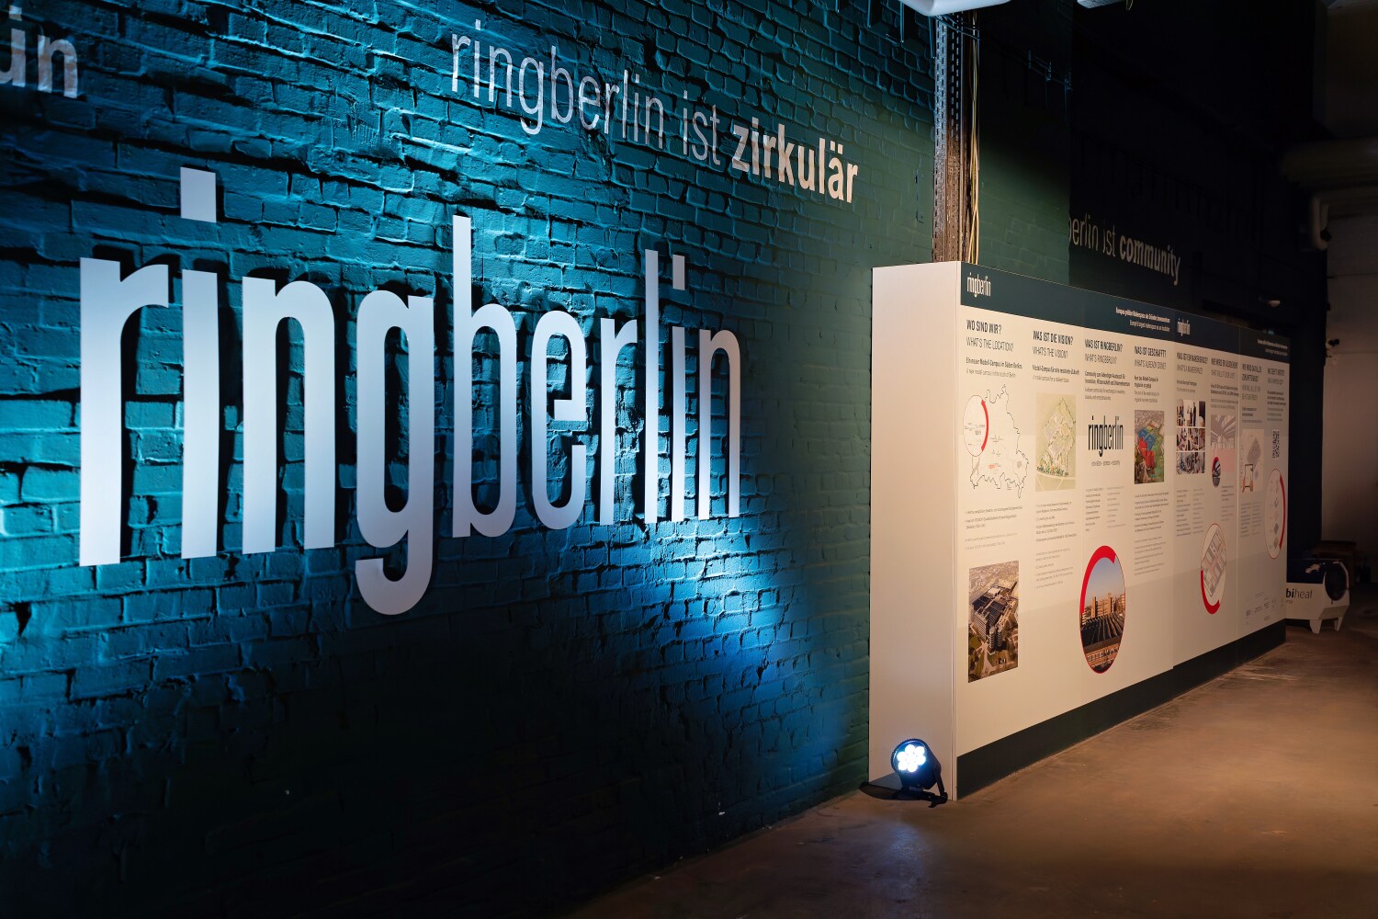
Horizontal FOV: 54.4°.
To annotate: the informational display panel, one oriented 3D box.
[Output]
[{"bbox_3d":[2.843,0.288,8.571,0.456,2.450,5.917,1,1,37],"label":"informational display panel"}]

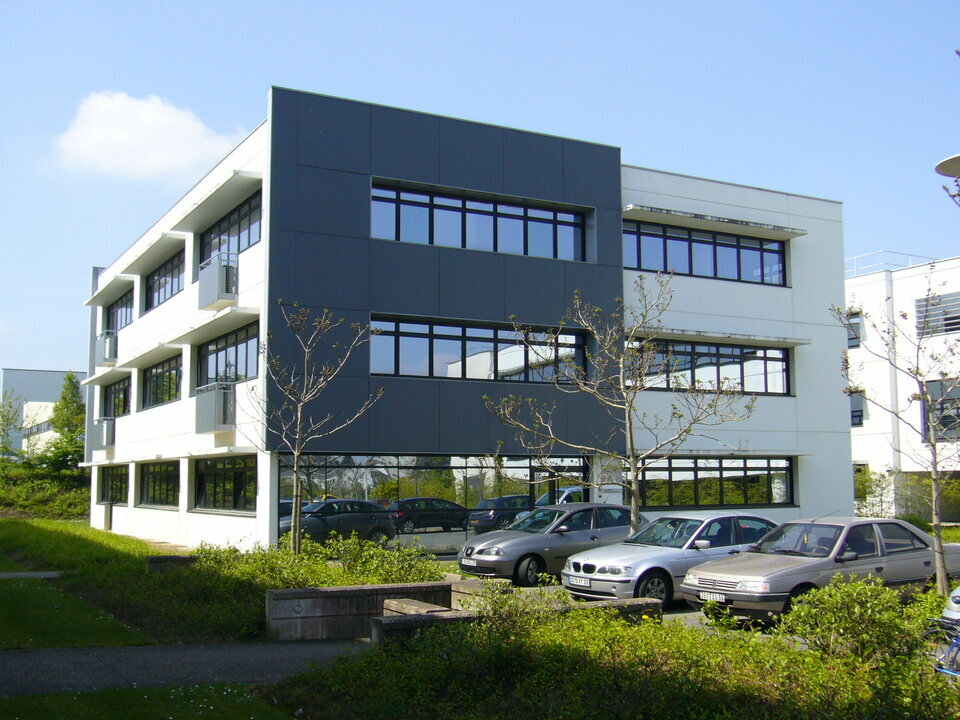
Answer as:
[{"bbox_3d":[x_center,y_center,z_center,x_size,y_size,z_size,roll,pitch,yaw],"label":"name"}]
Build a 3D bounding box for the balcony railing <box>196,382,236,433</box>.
[{"bbox_3d":[-6.652,1.256,26.584,0.500,1.170,1.860,3,-7,-29],"label":"balcony railing"}]

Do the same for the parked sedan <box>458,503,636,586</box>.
[{"bbox_3d":[1.628,3.626,20.847,4.280,1.441,1.730,3,-7,-31],"label":"parked sedan"}]

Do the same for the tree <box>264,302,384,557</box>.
[{"bbox_3d":[-3.225,1.588,21.097,2.700,5.400,2.600,0,-6,0],"label":"tree"}]

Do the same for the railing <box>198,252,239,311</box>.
[{"bbox_3d":[-7.077,-2.075,28.544,0.500,1.250,1.950,3,-7,-29],"label":"railing"}]

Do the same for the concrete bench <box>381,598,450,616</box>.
[{"bbox_3d":[-0.785,3.282,13.100,0.360,0.430,1.350,3,-7,-29],"label":"concrete bench"}]

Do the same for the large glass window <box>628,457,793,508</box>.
[{"bbox_3d":[6.501,3.441,29.480,6.280,1.450,0.200,3,-7,-29],"label":"large glass window"}]

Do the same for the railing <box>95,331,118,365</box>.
[{"bbox_3d":[-15.046,-0.413,42.459,0.500,1.250,1.950,3,-7,-29],"label":"railing"}]

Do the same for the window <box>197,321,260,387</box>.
[{"bbox_3d":[-6.535,-0.012,27.546,0.200,1.470,6.000,3,-7,-29],"label":"window"}]

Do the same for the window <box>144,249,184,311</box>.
[{"bbox_3d":[-10.113,-2.527,34.176,0.200,1.380,6.000,3,-7,-29],"label":"window"}]

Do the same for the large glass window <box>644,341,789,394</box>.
[{"bbox_3d":[6.527,0.189,29.863,6.180,1.440,0.200,3,-7,-29],"label":"large glass window"}]

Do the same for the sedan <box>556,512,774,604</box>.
[{"bbox_3d":[3.453,3.214,17.191,4.471,1.415,1.770,3,-7,-30],"label":"sedan"}]

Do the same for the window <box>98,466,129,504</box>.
[{"bbox_3d":[-13.590,4.680,39.648,0.200,1.430,6.000,3,-7,-29],"label":"window"}]

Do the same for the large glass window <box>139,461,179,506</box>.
[{"bbox_3d":[-10.078,3.944,33.463,0.200,1.440,6.000,3,-7,-29],"label":"large glass window"}]

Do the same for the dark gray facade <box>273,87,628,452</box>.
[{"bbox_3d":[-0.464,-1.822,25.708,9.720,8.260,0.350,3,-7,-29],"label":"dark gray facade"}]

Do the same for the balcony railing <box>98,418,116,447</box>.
[{"bbox_3d":[-15.017,2.973,42.080,0.500,1.180,1.950,3,-7,-29],"label":"balcony railing"}]

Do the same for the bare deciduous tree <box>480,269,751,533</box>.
[{"bbox_3d":[2.575,1.289,18.941,4.800,5.640,4.400,0,-6,0],"label":"bare deciduous tree"}]

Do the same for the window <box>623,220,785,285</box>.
[{"bbox_3d":[7.040,-3.287,32.676,6.700,1.530,0.200,3,-7,-29],"label":"window"}]

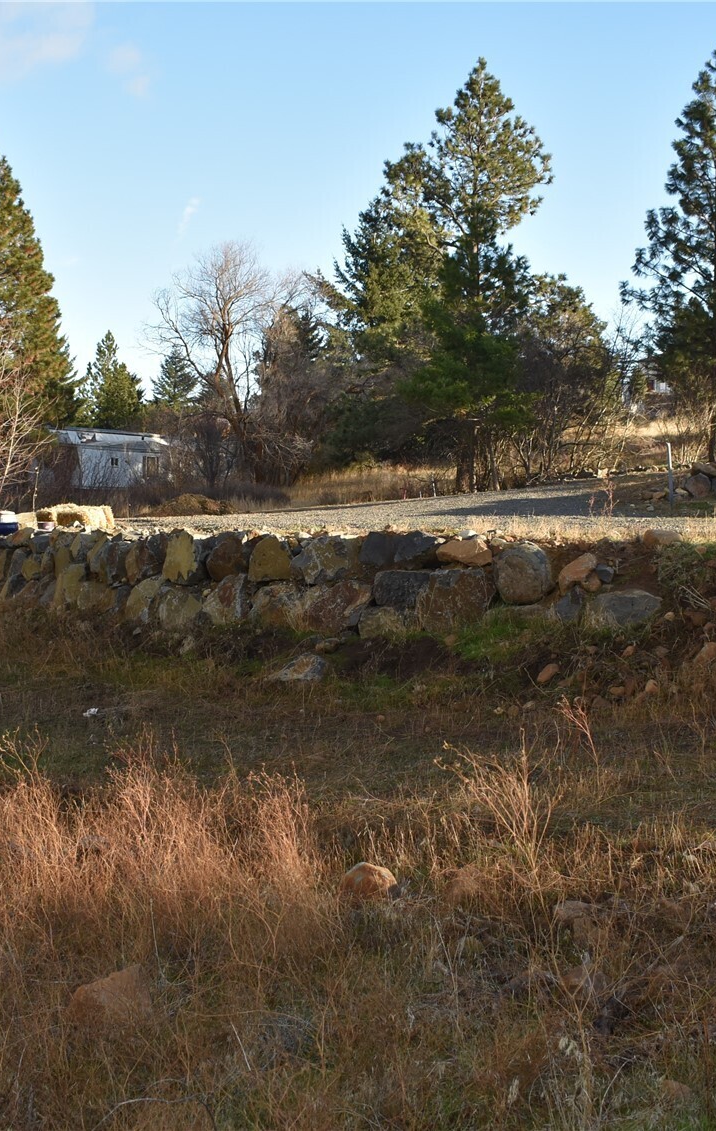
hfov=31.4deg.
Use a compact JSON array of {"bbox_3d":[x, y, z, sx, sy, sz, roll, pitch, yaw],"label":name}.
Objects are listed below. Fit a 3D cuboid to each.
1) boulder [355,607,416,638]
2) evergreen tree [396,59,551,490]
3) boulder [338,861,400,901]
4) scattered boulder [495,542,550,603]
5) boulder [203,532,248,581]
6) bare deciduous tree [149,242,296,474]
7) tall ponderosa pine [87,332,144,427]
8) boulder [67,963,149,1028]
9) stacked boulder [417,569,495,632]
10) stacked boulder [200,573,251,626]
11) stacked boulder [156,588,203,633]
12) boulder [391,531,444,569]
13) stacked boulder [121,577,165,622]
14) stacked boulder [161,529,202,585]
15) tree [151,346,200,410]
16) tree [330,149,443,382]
[{"bbox_3d":[0.345,0.689,15.400,0.685,0.389,0.500,0,1,11],"label":"boulder"},{"bbox_3d":[3.172,-8.015,35.000,4.266,11.840,4.200,0,1,0],"label":"evergreen tree"},{"bbox_3d":[0.045,1.353,5.450,0.255,0.145,0.220,0,3,0],"label":"boulder"},{"bbox_3d":[1.979,0.103,15.200,0.660,0.706,0.600,0,1,11],"label":"scattered boulder"},{"bbox_3d":[-1.740,-0.122,16.700,0.557,0.624,0.500,0,1,11],"label":"boulder"},{"bbox_3d":[-4.970,-7.583,47.000,5.278,8.757,4.750,0,2,0],"label":"bare deciduous tree"},{"bbox_3d":[-14.298,-10.344,75.000,3.446,6.870,3.340,0,2,0],"label":"tall ponderosa pine"},{"bbox_3d":[-0.808,1.404,4.150,0.272,0.171,0.230,0,3,0],"label":"boulder"},{"bbox_3d":[1.079,0.386,14.000,0.817,0.679,0.680,0,2,14],"label":"stacked boulder"},{"bbox_3d":[-1.719,0.438,16.500,0.650,0.666,0.520,0,1,11],"label":"stacked boulder"},{"bbox_3d":[-2.250,0.558,16.000,0.617,0.567,0.500,1,3,17],"label":"stacked boulder"},{"bbox_3d":[0.732,-0.197,15.800,0.639,0.463,0.500,0,1,11],"label":"boulder"},{"bbox_3d":[-2.946,0.462,17.400,0.563,0.597,0.500,0,1,11],"label":"stacked boulder"},{"bbox_3d":[-2.217,-0.108,16.000,0.517,0.700,0.500,1,3,17],"label":"stacked boulder"},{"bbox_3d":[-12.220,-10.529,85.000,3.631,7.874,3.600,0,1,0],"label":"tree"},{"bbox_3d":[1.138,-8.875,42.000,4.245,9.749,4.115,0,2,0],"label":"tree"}]

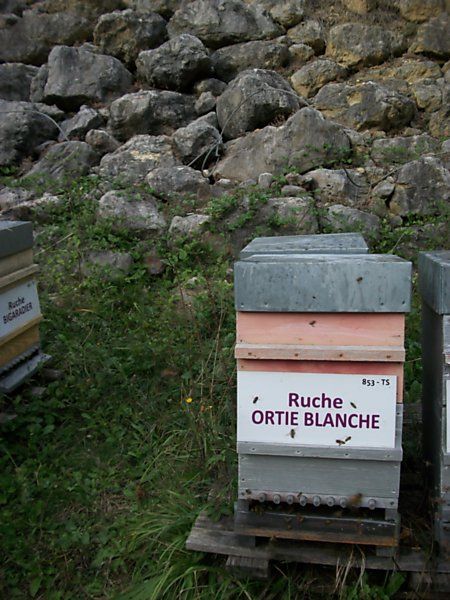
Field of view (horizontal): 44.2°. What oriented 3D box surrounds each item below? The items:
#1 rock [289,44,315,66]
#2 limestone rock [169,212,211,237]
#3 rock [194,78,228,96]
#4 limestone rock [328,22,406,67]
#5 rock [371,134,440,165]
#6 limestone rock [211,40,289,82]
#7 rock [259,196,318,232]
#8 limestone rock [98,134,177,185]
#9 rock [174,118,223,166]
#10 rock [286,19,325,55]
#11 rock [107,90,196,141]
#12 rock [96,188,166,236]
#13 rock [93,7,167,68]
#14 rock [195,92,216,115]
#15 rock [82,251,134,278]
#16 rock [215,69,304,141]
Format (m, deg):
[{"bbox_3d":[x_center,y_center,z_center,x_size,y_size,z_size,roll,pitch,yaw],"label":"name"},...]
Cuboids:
[{"bbox_3d":[0.831,-2.668,6.029,0.283,0.261,0.244,-1,7,2],"label":"rock"},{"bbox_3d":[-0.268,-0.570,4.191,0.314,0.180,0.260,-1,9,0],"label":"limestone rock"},{"bbox_3d":[-0.151,-2.207,5.762,0.332,0.187,0.224,-1,7,0],"label":"rock"},{"bbox_3d":[1.583,-2.847,6.204,0.895,0.515,0.611,0,7,4],"label":"limestone rock"},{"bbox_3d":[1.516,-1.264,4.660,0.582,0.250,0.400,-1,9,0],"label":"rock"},{"bbox_3d":[0.267,-2.604,6.056,0.834,0.504,0.631,-1,8,0],"label":"limestone rock"},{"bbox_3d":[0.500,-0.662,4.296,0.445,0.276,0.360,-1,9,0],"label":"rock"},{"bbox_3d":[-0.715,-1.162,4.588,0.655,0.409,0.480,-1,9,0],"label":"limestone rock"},{"bbox_3d":[-0.269,-1.551,5.429,0.489,0.489,0.440,-1,7,-1],"label":"rock"},{"bbox_3d":[0.919,-2.998,6.335,0.425,0.388,0.388,-1,8,0],"label":"rock"},{"bbox_3d":[-0.723,-1.816,5.460,0.868,0.492,0.655,-1,8,0],"label":"rock"},{"bbox_3d":[-0.776,-0.726,4.606,0.570,0.438,0.459,-1,8,0],"label":"rock"},{"bbox_3d":[-1.090,-3.027,6.397,0.814,0.669,0.697,-1,8,0],"label":"rock"},{"bbox_3d":[-0.198,-1.995,5.632,0.223,0.223,0.201,-1,7,0],"label":"rock"},{"bbox_3d":[-0.906,-0.271,4.239,0.389,0.278,0.296,-1,8,0],"label":"rock"},{"bbox_3d":[0.370,-2.035,5.774,0.916,0.749,0.746,-1,7,1],"label":"rock"}]

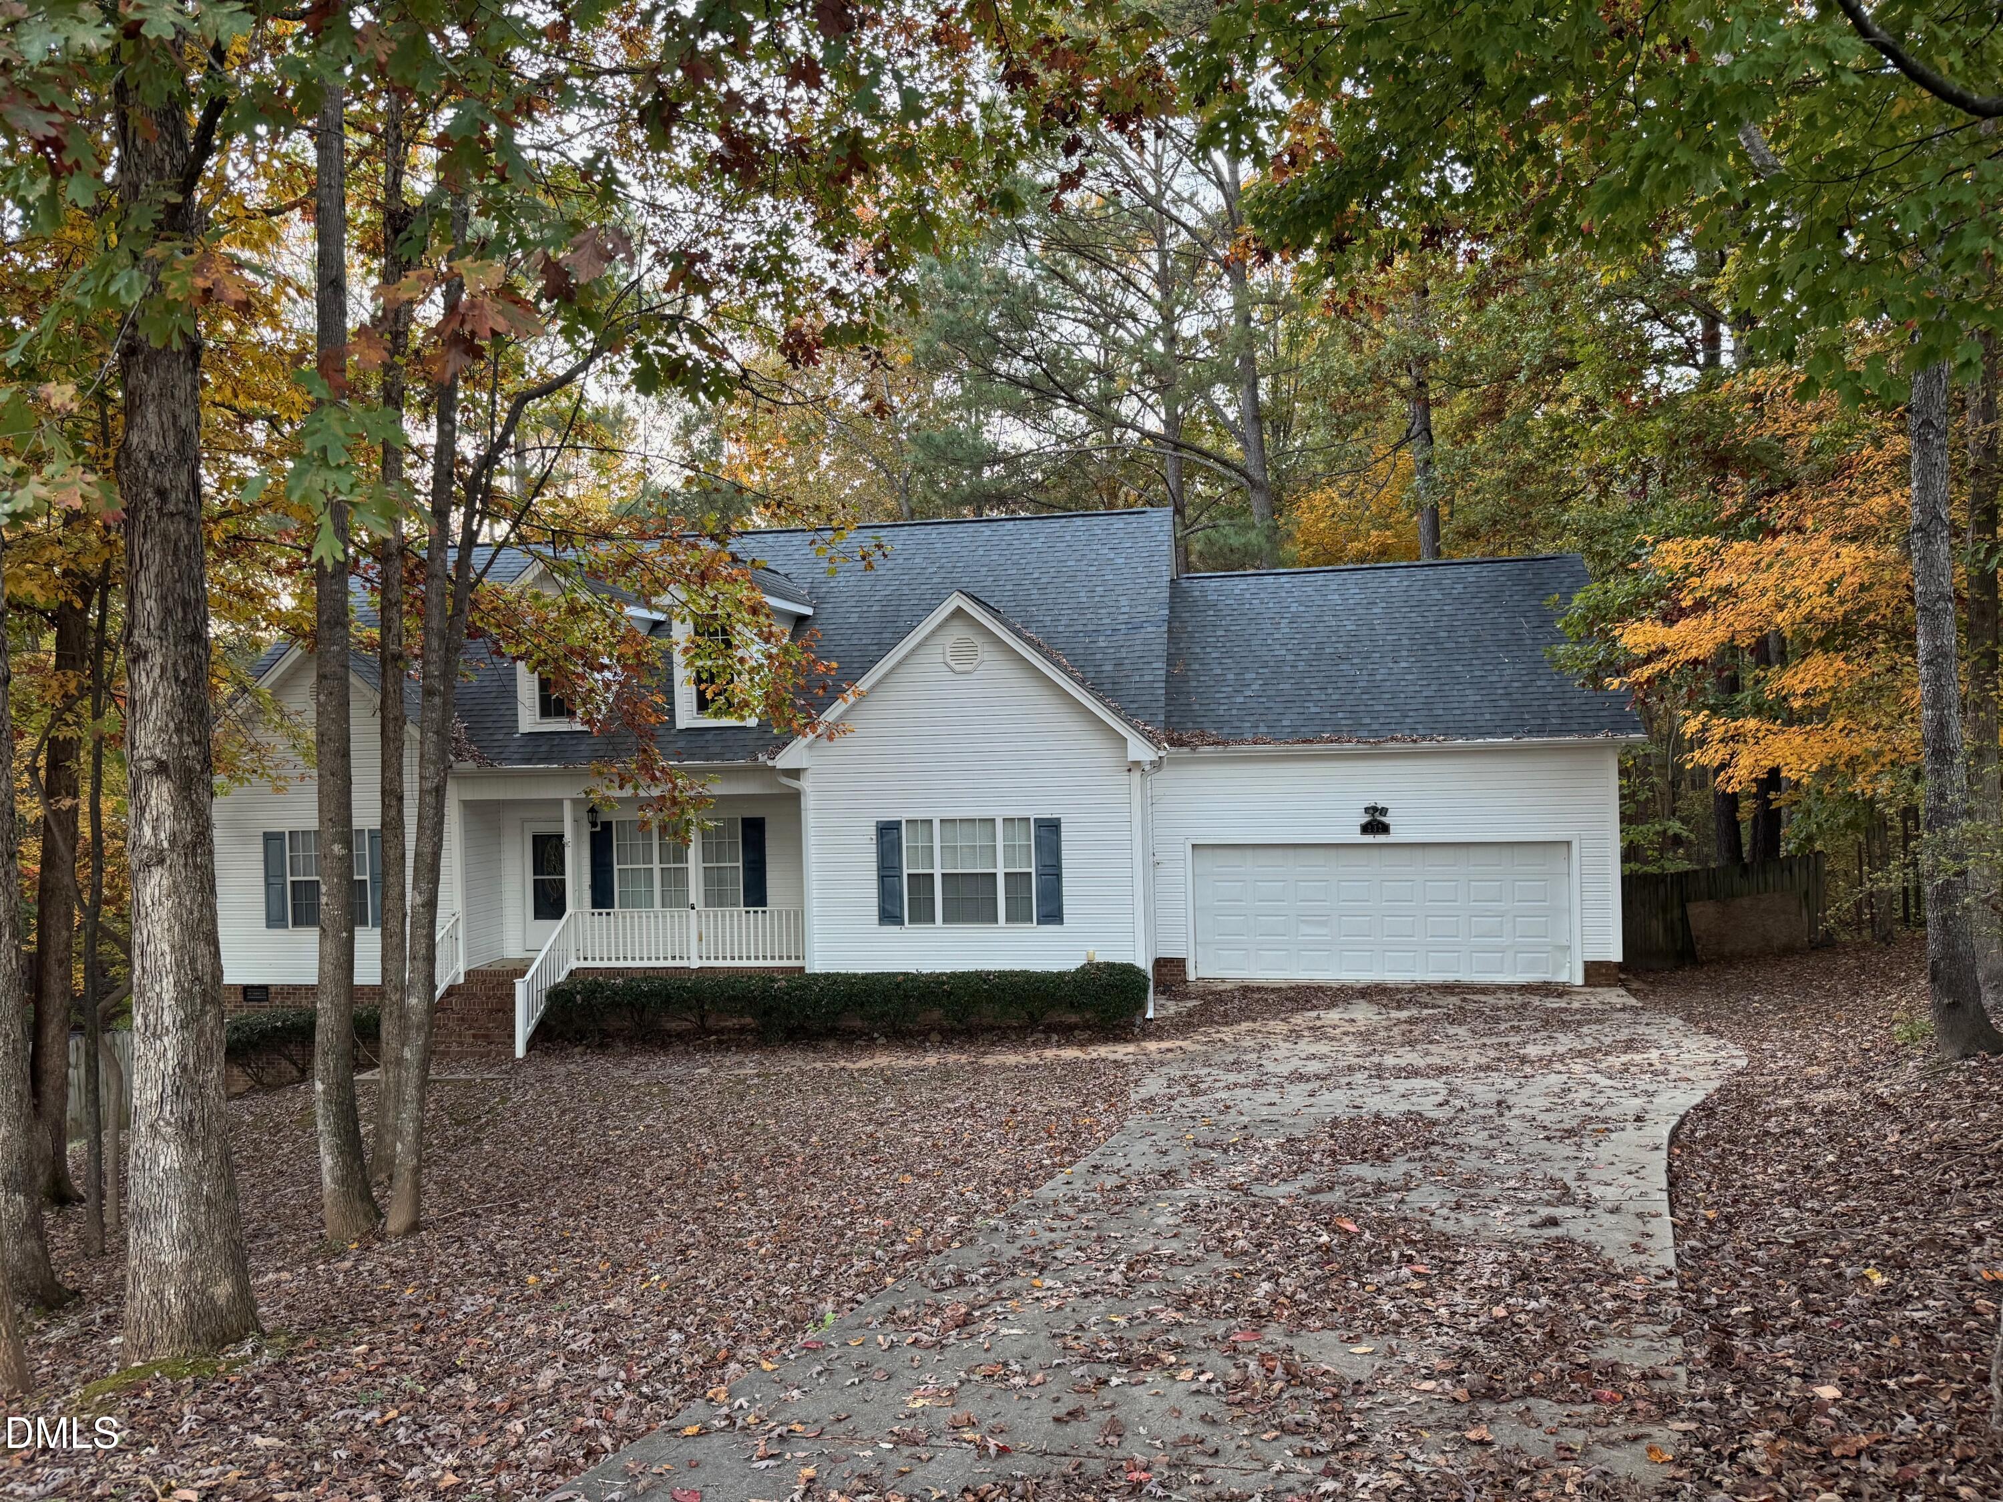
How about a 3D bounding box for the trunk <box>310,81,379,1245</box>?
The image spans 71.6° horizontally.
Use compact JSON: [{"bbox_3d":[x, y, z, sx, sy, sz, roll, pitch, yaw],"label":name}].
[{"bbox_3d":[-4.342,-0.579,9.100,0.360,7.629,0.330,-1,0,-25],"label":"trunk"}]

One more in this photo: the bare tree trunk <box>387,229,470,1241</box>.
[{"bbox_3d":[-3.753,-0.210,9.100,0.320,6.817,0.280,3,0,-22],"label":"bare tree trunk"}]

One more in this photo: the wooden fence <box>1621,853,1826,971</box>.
[{"bbox_3d":[13.802,3.087,26.600,4.100,2.100,0.150,-1,0,12],"label":"wooden fence"}]

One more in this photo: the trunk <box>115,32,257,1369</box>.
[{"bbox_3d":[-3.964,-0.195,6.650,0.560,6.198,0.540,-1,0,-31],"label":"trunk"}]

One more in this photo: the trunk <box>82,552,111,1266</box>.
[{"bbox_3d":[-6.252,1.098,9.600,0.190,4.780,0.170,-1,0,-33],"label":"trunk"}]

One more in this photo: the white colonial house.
[{"bbox_3d":[-1.102,0.166,23.901,21.700,8.500,10.600,-1,0,12],"label":"white colonial house"}]

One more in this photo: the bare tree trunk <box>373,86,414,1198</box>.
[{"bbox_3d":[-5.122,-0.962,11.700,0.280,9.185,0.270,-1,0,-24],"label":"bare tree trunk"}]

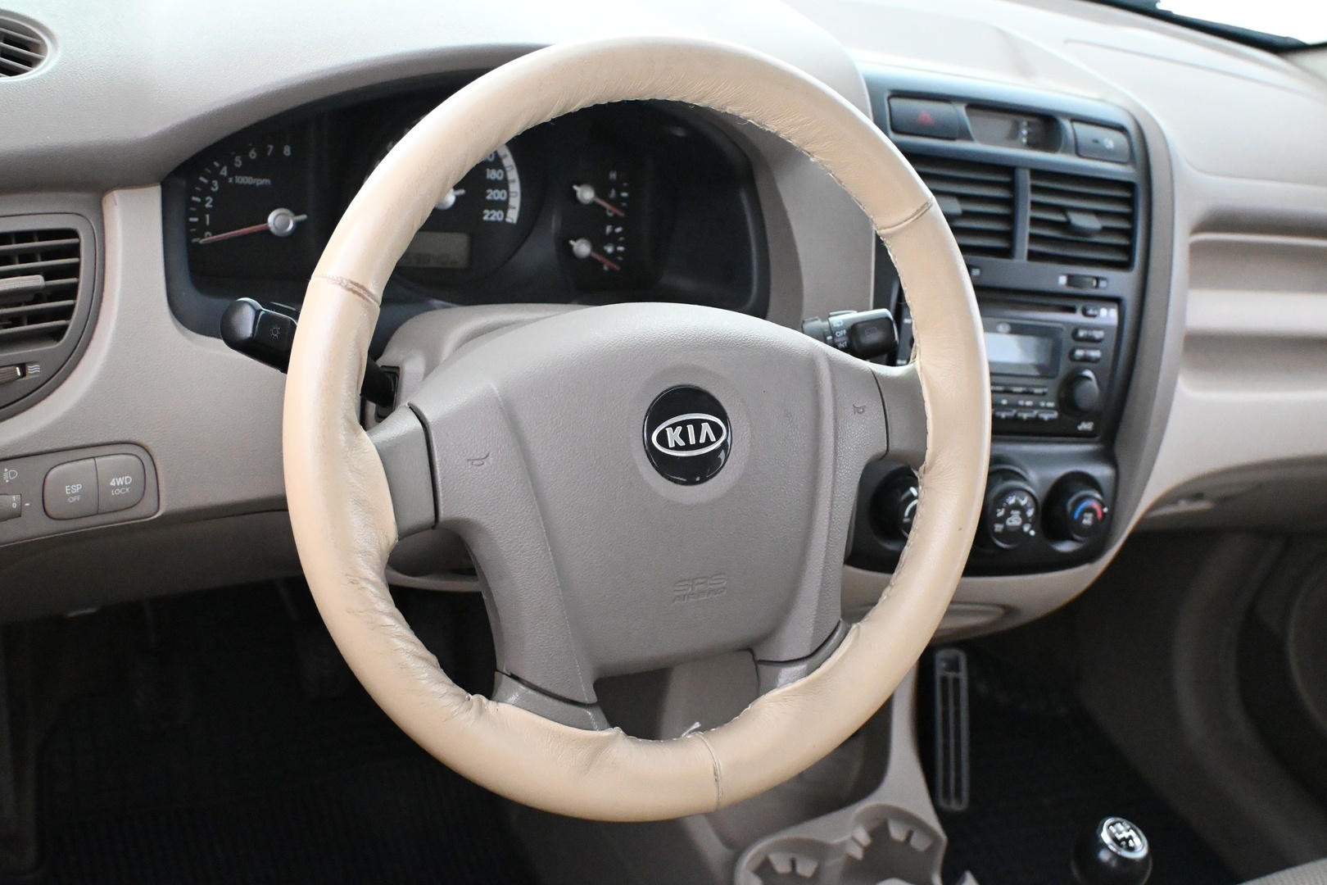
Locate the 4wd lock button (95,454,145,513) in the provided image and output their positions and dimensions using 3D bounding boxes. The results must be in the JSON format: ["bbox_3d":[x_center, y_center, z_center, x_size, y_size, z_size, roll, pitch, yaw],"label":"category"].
[{"bbox_3d":[-0.299,0.022,0.868,0.027,0.031,0.012,-9,11,-41],"label":"4wd lock button"}]

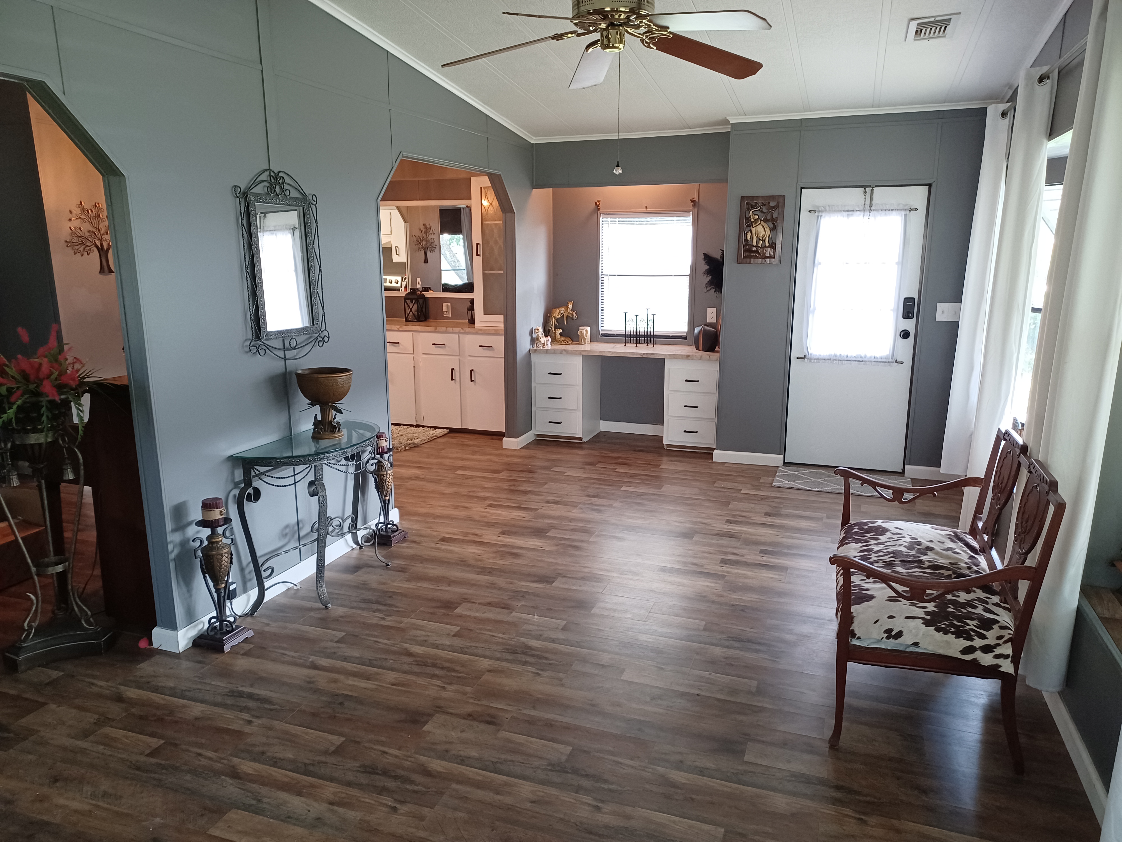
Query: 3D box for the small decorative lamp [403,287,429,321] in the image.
[{"bbox_3d":[-1.299,-1.038,7.237,0.136,0.295,0.139,4,13,19],"label":"small decorative lamp"}]

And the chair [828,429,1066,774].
[{"bbox_3d":[1.293,0.513,2.918,0.614,0.884,1.116,4,13,19],"label":"chair"}]

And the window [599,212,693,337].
[{"bbox_3d":[0.681,-1.187,6.641,0.757,1.023,0.072,4,13,19],"label":"window"}]

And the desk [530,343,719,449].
[{"bbox_3d":[0.563,-0.213,6.690,1.527,0.759,0.504,4,13,19],"label":"desk"}]

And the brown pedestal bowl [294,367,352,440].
[{"bbox_3d":[-1.072,-0.079,3.705,0.249,0.304,0.249,0,12,0],"label":"brown pedestal bowl"}]

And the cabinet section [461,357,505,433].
[{"bbox_3d":[-0.581,-0.263,6.853,0.390,0.621,0.400,4,13,19],"label":"cabinet section"}]

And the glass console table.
[{"bbox_3d":[-1.058,0.416,3.779,0.340,0.706,0.901,4,13,19],"label":"glass console table"}]

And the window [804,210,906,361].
[{"bbox_3d":[1.998,-0.916,5.541,0.592,1.015,0.054,4,13,19],"label":"window"}]

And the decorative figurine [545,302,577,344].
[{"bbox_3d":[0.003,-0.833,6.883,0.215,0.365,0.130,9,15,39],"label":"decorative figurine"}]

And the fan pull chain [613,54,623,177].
[{"bbox_3d":[0.217,-1.144,3.032,0.034,0.433,0.034,4,13,19],"label":"fan pull chain"}]

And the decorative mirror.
[{"bbox_3d":[-1.215,-0.678,3.559,0.057,0.791,0.551,4,13,19],"label":"decorative mirror"}]

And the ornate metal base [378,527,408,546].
[{"bbox_3d":[-0.947,0.626,4.435,0.160,0.059,0.158,4,13,19],"label":"ornate metal base"}]

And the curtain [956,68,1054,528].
[{"bbox_3d":[2.004,-0.434,3.670,0.154,2.086,0.412,4,13,19],"label":"curtain"}]

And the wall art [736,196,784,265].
[{"bbox_3d":[1.384,-1.319,5.606,0.299,0.457,0.031,4,13,19],"label":"wall art"}]

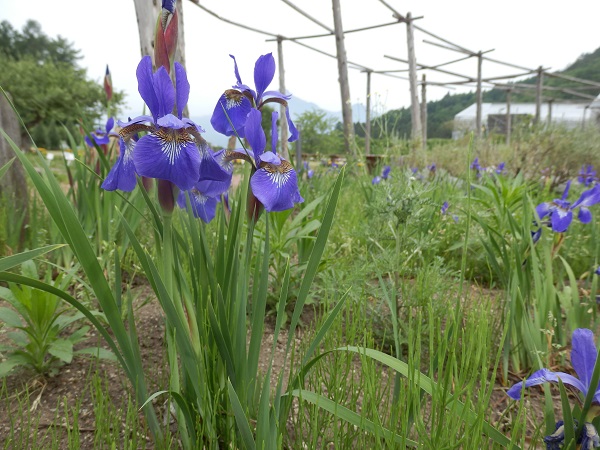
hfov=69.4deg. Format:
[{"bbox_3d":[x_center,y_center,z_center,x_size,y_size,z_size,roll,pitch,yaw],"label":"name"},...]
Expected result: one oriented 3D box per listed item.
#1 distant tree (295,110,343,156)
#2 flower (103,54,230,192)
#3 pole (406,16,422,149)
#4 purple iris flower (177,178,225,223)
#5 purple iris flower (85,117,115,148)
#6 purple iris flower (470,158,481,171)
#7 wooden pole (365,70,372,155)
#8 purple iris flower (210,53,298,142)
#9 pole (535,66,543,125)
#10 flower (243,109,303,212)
[{"bbox_3d":[1.110,-5.610,26.000,3.000,2.800,2.800,-1,10,0],"label":"distant tree"},{"bbox_3d":[-0.136,-0.102,0.440,0.122,0.132,0.115,-2,10,-3],"label":"flower"},{"bbox_3d":[1.742,-2.009,6.598,0.125,2.310,0.125,-6,10,0],"label":"pole"},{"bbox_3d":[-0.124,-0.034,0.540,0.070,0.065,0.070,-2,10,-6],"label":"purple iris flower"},{"bbox_3d":[-0.625,-0.288,1.350,0.095,0.100,0.090,1,10,11],"label":"purple iris flower"},{"bbox_3d":[1.458,-0.503,3.600,0.085,0.100,0.085,-1,10,0],"label":"purple iris flower"},{"bbox_3d":[1.796,-2.836,11.330,0.112,2.300,0.112,-1,10,0],"label":"wooden pole"},{"bbox_3d":[-0.057,-0.159,0.540,0.108,0.110,0.100,3,11,22],"label":"purple iris flower"},{"bbox_3d":[5.942,-2.823,10.794,0.135,2.150,0.135,-3,10,0],"label":"pole"},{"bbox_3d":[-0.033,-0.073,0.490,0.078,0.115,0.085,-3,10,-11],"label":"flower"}]

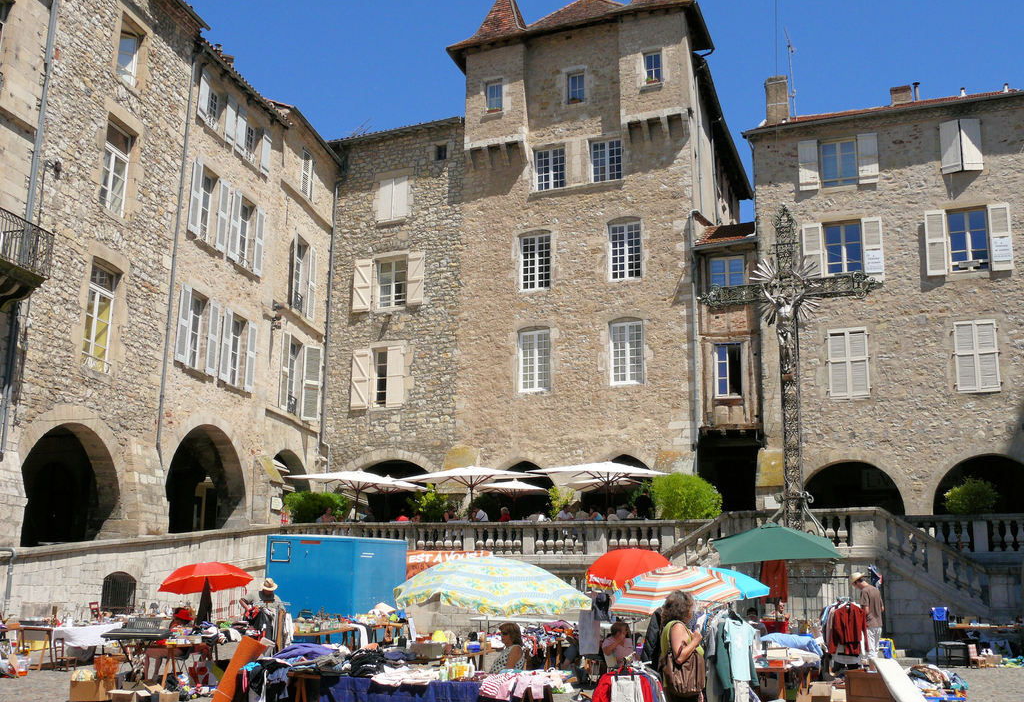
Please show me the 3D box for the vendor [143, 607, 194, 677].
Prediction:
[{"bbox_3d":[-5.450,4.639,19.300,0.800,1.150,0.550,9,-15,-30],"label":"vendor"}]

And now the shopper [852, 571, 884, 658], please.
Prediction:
[{"bbox_3d":[6.728,5.024,22.724,0.450,1.720,0.500,-11,-16,42],"label":"shopper"}]

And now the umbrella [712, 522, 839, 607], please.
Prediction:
[{"bbox_3d":[4.405,4.172,20.200,2.050,2.450,2.000,-2,-14,11],"label":"umbrella"}]

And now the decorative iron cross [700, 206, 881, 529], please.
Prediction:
[{"bbox_3d":[5.766,0.372,25.004,3.709,7.032,0.600,-4,-13,21],"label":"decorative iron cross"}]

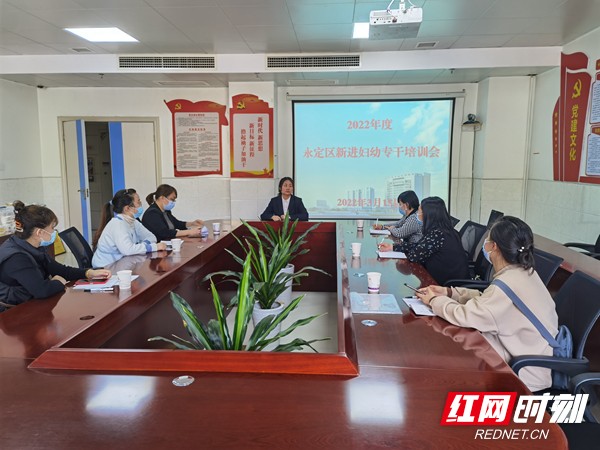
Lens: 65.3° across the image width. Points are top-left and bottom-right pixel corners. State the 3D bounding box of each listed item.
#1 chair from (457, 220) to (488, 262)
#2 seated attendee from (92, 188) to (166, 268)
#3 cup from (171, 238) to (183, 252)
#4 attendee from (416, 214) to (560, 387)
[{"bbox_3d":[1.195,0.444,3.854,0.600,0.930,0.570,0,8,-3],"label":"chair"},{"bbox_3d":[-1.258,0.342,3.480,0.680,1.230,0.500,0,8,-4],"label":"seated attendee"},{"bbox_3d":[-0.910,0.151,3.458,0.077,0.085,0.077,0,7,0],"label":"cup"},{"bbox_3d":[0.794,0.543,2.017,0.680,1.180,0.480,5,9,33],"label":"attendee"}]

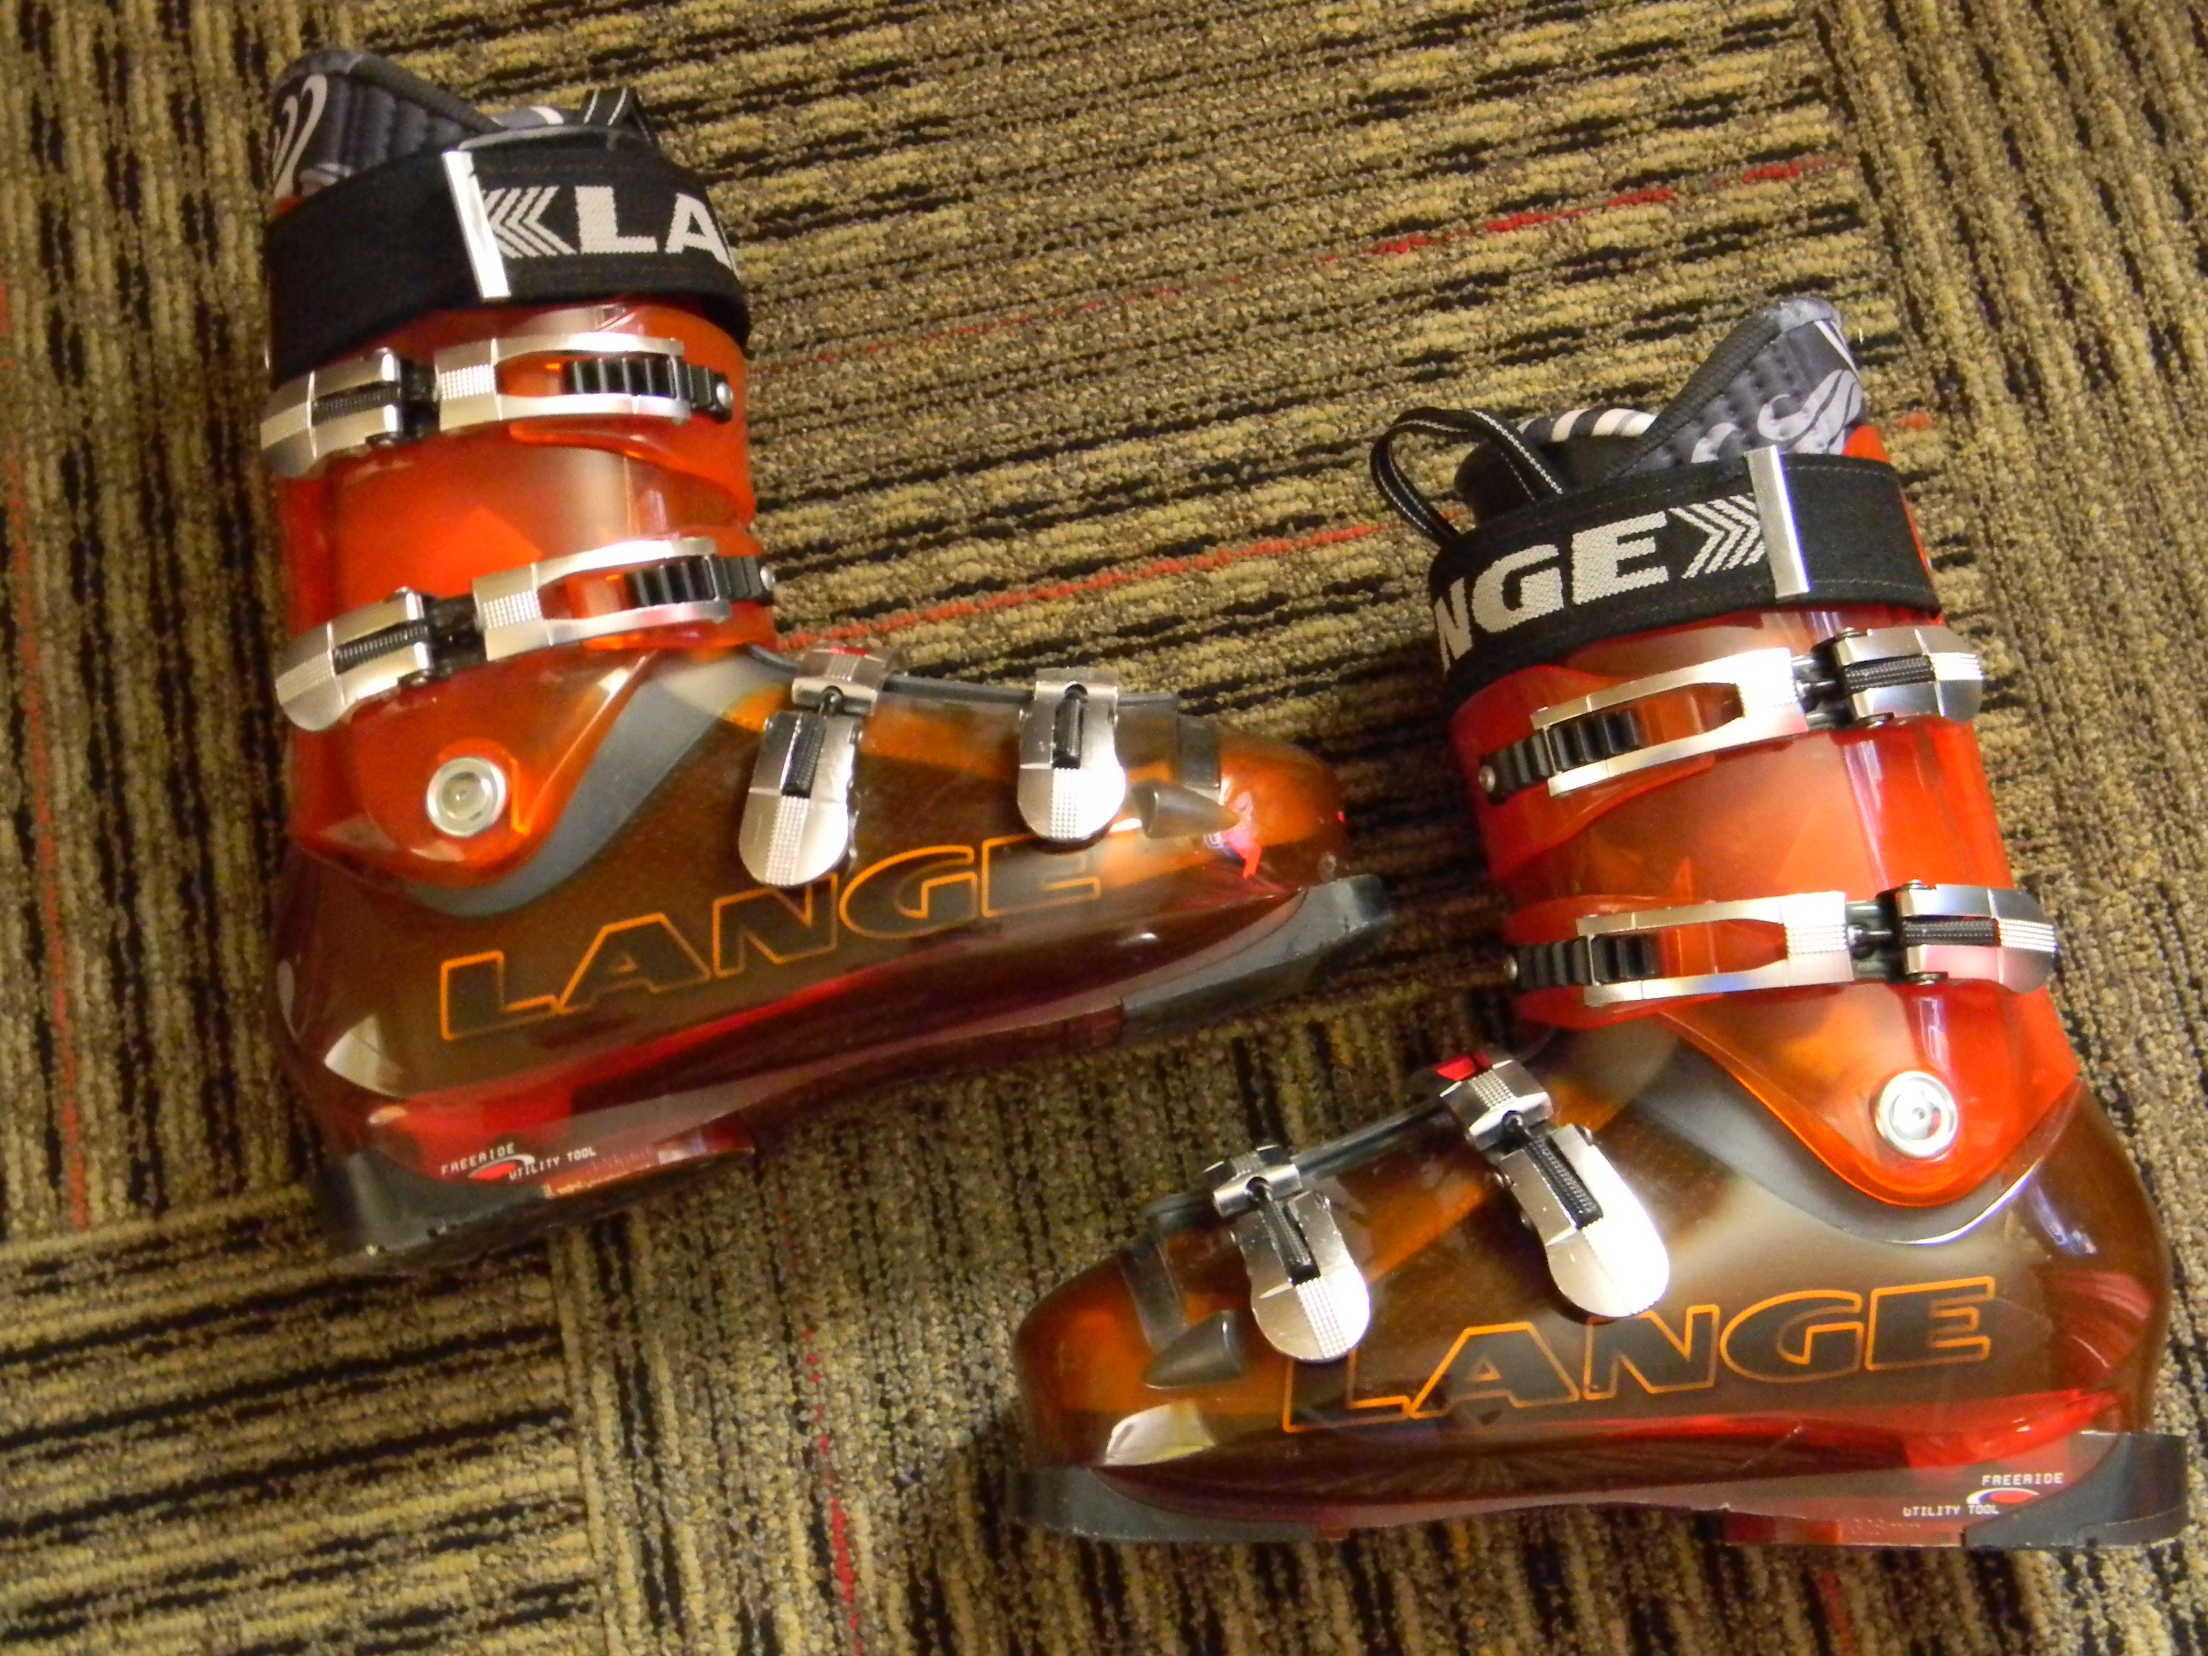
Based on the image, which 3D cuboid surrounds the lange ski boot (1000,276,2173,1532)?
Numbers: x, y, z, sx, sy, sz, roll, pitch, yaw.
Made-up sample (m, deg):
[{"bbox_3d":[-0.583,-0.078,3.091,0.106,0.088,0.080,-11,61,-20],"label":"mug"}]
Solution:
[{"bbox_3d":[0.135,0.019,0.763,0.322,0.128,0.366,0,75,0],"label":"lange ski boot"}]

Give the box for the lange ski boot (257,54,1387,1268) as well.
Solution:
[{"bbox_3d":[-0.121,-0.088,0.797,0.322,0.128,0.366,-17,76,-5],"label":"lange ski boot"}]

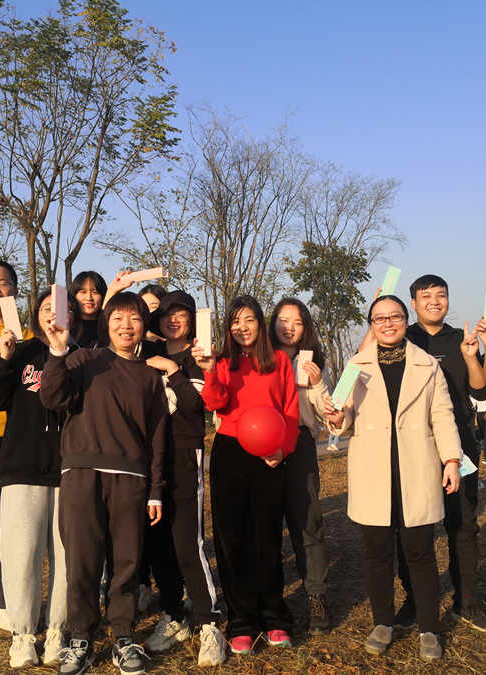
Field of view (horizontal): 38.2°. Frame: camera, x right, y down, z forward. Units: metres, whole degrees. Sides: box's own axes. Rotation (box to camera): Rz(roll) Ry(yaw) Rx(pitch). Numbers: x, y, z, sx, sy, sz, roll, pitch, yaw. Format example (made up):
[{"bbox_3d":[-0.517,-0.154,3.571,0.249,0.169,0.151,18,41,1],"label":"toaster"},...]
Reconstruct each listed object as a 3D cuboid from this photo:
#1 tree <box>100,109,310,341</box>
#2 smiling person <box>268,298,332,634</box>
[{"bbox_3d":[-0.951,-1.552,17.216,5.240,8.416,4.500,0,-5,0],"label":"tree"},{"bbox_3d":[0.260,0.602,3.503,0.427,1.597,0.380,0,-5,5],"label":"smiling person"}]

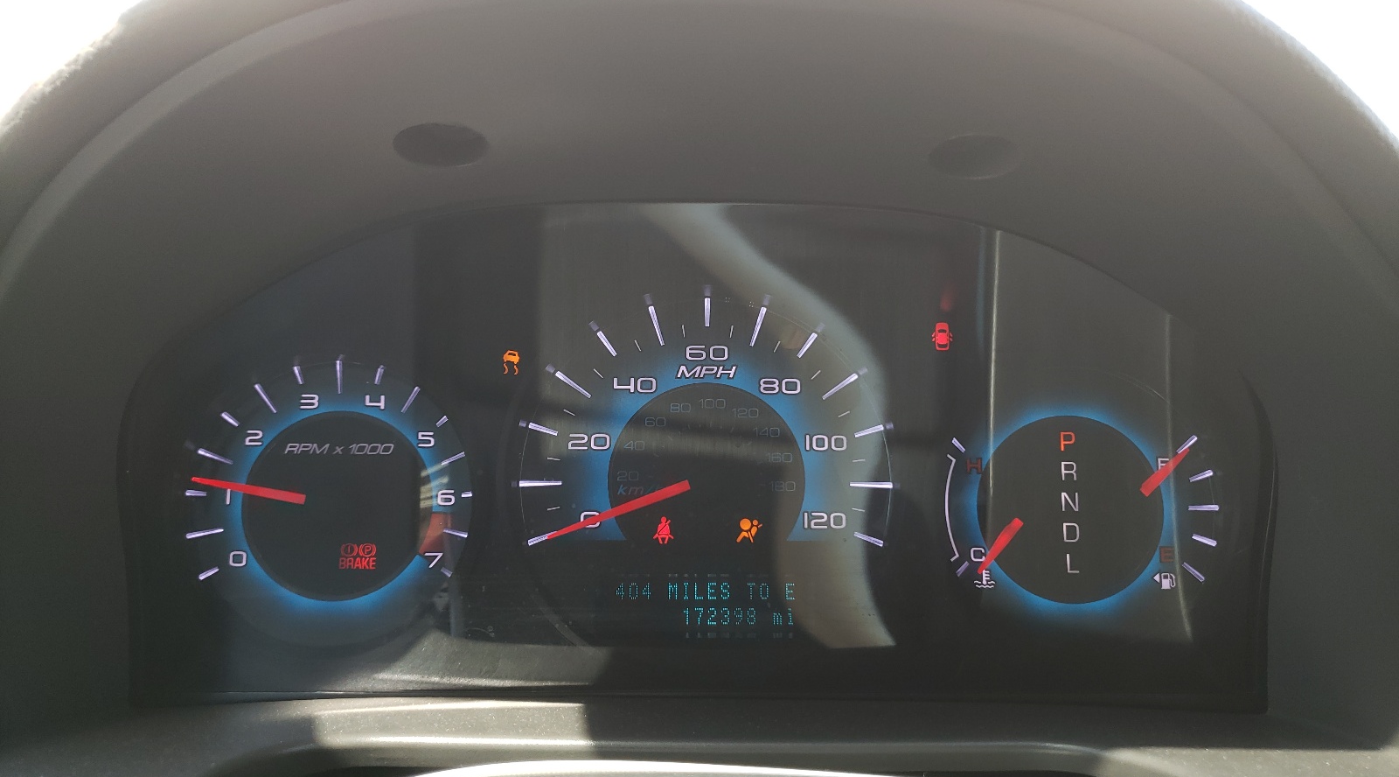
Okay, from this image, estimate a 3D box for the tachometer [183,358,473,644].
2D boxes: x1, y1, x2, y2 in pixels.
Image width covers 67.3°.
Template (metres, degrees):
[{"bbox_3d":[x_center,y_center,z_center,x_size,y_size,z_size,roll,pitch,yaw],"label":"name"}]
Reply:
[{"bbox_3d":[-0.111,0.034,0.315,0.086,0.085,0.020,0,0,0],"label":"tachometer"}]

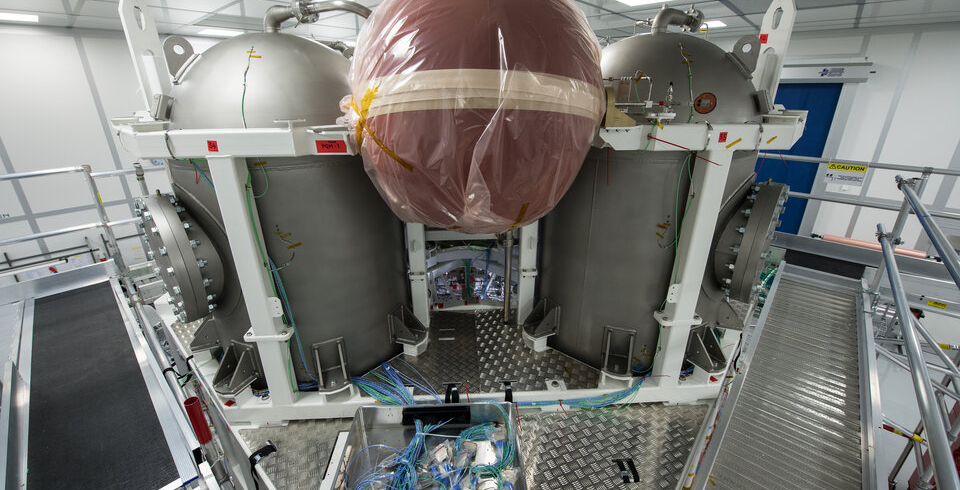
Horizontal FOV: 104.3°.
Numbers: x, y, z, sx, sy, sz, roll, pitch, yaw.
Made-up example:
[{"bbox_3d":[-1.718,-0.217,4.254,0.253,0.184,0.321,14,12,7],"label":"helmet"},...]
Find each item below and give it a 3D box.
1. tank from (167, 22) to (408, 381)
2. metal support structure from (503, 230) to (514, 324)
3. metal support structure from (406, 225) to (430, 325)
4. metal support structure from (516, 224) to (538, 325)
[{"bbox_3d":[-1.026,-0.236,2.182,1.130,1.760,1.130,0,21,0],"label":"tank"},{"bbox_3d":[0.182,0.169,2.409,0.050,0.750,0.050,-1,21,-2],"label":"metal support structure"},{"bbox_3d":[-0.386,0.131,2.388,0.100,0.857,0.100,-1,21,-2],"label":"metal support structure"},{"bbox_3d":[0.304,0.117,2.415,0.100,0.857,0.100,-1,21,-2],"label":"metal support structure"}]

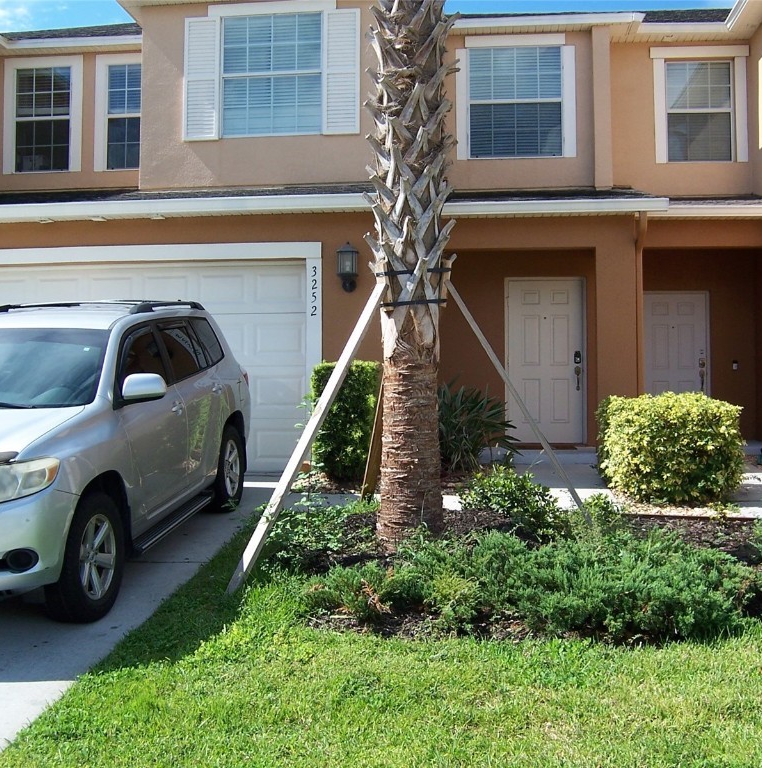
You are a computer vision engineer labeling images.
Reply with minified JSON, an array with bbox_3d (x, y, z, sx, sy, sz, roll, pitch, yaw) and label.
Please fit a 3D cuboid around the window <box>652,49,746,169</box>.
[{"bbox_3d":[4.532,-3.964,13.870,1.320,1.620,0.120,0,0,6],"label":"window"}]

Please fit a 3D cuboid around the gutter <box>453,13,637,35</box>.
[{"bbox_3d":[1.948,-4.512,12.150,2.500,0.140,0.150,0,0,6],"label":"gutter"}]

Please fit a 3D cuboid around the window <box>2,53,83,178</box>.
[{"bbox_3d":[-4.612,-3.672,13.300,1.100,1.570,0.120,0,0,6],"label":"window"}]

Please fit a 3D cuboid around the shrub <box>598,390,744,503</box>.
[{"bbox_3d":[2.592,0.572,8.800,1.130,0.920,1.000,0,0,6],"label":"shrub"}]

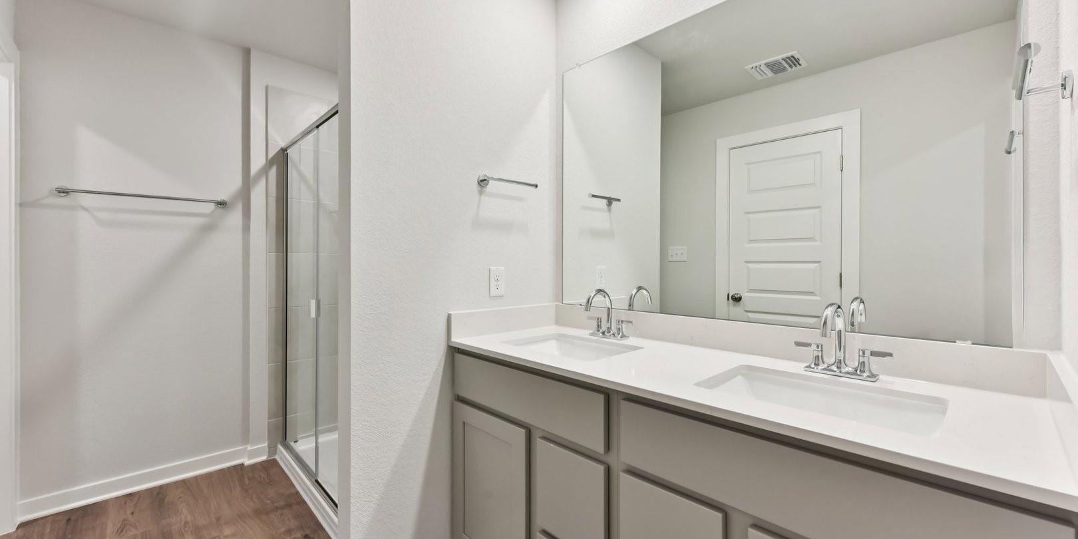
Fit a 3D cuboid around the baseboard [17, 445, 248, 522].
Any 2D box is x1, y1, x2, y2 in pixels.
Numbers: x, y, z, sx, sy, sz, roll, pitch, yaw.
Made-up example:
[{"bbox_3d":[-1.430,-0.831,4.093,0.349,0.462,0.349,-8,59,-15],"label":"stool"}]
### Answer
[{"bbox_3d":[-2.056,1.100,2.196,0.848,0.083,0.026,0,1,-44],"label":"baseboard"}]

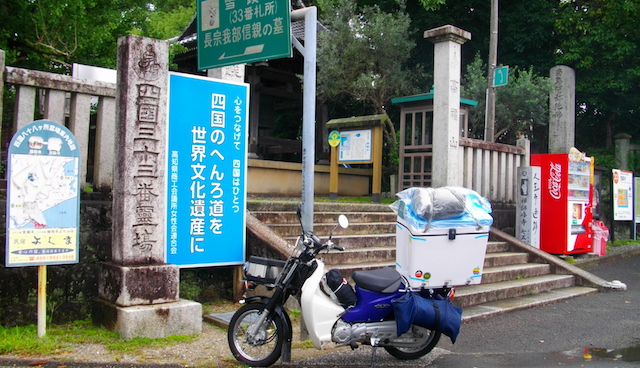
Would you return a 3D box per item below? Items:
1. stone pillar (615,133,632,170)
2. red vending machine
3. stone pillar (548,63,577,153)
[{"bbox_3d":[7.813,-0.540,15.205,0.370,1.600,0.370,1,0,-40],"label":"stone pillar"},{"bbox_3d":[4.672,0.382,11.378,0.950,1.830,0.735,1,0,-37],"label":"red vending machine"},{"bbox_3d":[5.423,-1.053,13.207,0.420,3.170,0.420,1,0,-40],"label":"stone pillar"}]

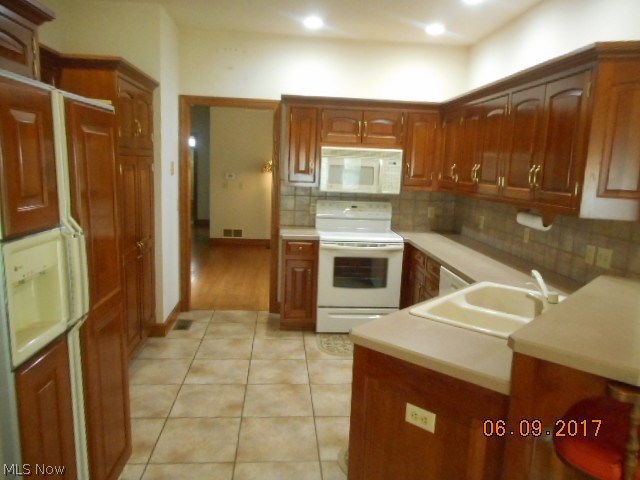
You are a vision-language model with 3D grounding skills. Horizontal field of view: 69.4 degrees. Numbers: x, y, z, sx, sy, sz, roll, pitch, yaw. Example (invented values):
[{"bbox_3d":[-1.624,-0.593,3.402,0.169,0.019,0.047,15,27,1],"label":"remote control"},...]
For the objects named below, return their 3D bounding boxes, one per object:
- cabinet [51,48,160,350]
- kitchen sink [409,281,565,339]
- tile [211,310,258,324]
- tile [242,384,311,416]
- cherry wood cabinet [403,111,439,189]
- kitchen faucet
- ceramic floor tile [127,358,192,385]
[{"bbox_3d":[-1.635,-0.152,3.384,0.620,2.130,0.870,1,8,-5],"label":"cabinet"},{"bbox_3d":[0.856,0.388,2.084,0.560,0.200,0.835,9,11,41],"label":"kitchen sink"},{"bbox_3d":[-0.844,0.778,4.639,0.427,0.010,0.380,1,8,-5],"label":"tile"},{"bbox_3d":[-0.279,1.069,3.082,0.440,0.010,0.431,1,9,-5],"label":"tile"},{"bbox_3d":[0.938,-0.857,4.501,0.355,0.750,0.335,1,8,-5],"label":"cherry wood cabinet"},{"bbox_3d":[0.962,0.224,1.975,0.180,0.190,0.090,9,11,41],"label":"kitchen faucet"},{"bbox_3d":[-1.201,0.980,3.428,0.440,0.010,0.431,1,9,-5],"label":"ceramic floor tile"}]

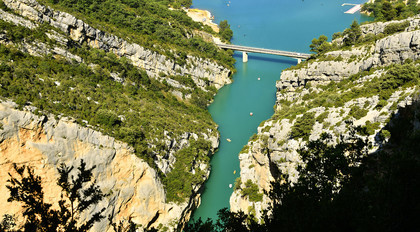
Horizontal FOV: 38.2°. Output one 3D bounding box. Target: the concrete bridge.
[{"bbox_3d":[53.172,-58.923,601.672,102.000,12.500,9.800,10,23,25],"label":"concrete bridge"}]

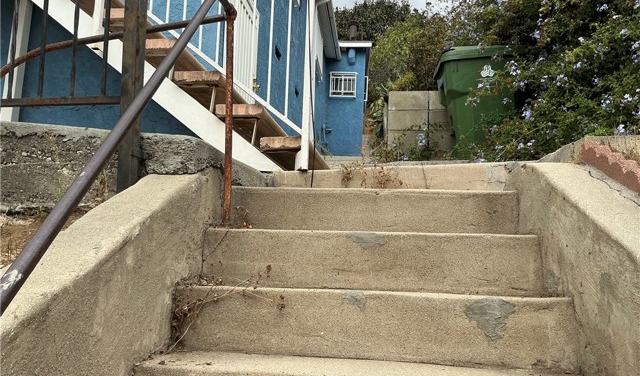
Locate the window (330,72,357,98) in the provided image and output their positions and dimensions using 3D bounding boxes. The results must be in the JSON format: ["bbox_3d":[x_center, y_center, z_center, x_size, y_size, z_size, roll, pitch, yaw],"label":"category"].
[{"bbox_3d":[0.577,-2.495,12.600,0.640,0.620,0.110,2,-3,5],"label":"window"}]

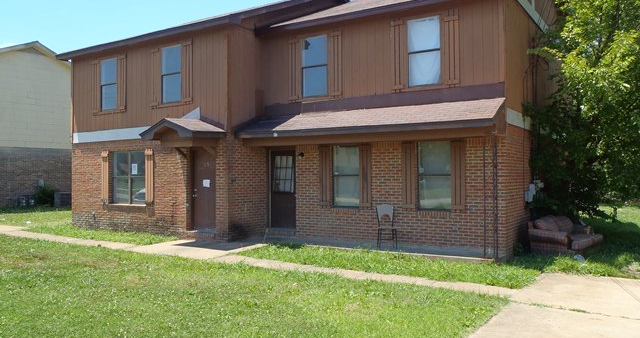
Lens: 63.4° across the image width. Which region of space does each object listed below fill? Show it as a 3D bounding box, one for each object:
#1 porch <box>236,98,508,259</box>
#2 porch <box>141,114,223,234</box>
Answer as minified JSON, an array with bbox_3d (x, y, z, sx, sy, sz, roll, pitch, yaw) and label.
[{"bbox_3d":[0.881,0.188,11.482,6.150,3.150,1.100,-1,0,34],"label":"porch"},{"bbox_3d":[-3.240,0.208,12.463,1.800,2.910,1.130,-1,0,34],"label":"porch"}]

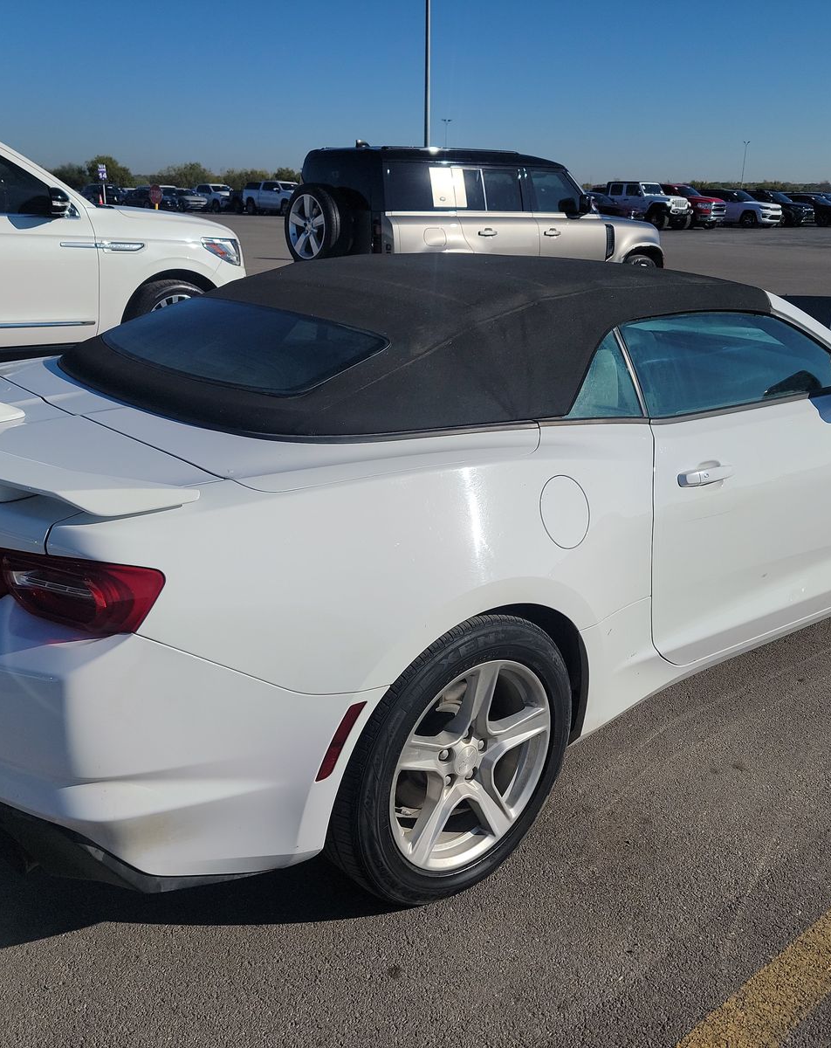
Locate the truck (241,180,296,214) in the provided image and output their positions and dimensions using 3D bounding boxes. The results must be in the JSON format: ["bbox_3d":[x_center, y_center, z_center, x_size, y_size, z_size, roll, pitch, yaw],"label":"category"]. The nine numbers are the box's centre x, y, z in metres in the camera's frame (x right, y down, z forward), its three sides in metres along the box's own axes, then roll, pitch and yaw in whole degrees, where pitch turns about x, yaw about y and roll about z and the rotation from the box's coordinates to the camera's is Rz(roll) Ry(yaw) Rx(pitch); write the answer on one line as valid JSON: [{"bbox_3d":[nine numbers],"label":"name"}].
[{"bbox_3d":[-7.760,-19.243,57.441,2.060,1.920,5.880,-15,25,-38],"label":"truck"}]

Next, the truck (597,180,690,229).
[{"bbox_3d":[9.418,-14.007,42.714,1.875,1.890,5.540,-15,24,-37],"label":"truck"}]

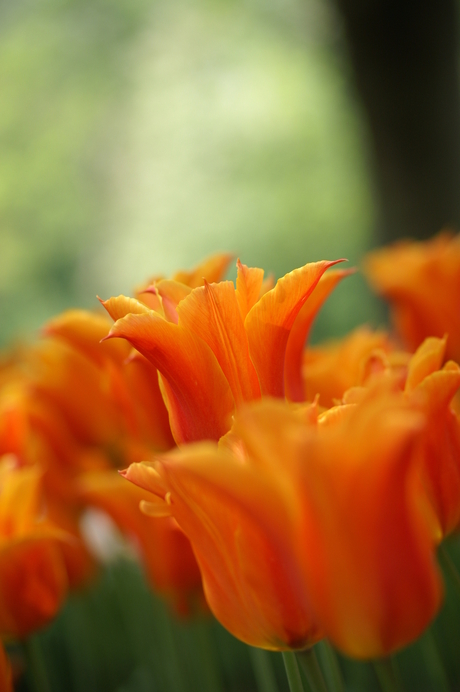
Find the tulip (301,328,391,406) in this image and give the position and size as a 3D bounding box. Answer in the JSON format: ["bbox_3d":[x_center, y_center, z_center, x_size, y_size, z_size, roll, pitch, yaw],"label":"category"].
[{"bbox_3d":[0.050,0.014,1.100,0.056,0.054,0.054,0,3,0],"label":"tulip"}]

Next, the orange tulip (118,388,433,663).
[{"bbox_3d":[0.017,0.059,0.840,0.102,0.086,0.088,0,3,0],"label":"orange tulip"}]

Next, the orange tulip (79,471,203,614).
[{"bbox_3d":[-0.033,0.085,1.100,0.068,0.064,0.064,0,3,0],"label":"orange tulip"}]

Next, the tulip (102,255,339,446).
[{"bbox_3d":[-0.002,0.006,0.930,0.088,0.076,0.080,0,3,0],"label":"tulip"}]

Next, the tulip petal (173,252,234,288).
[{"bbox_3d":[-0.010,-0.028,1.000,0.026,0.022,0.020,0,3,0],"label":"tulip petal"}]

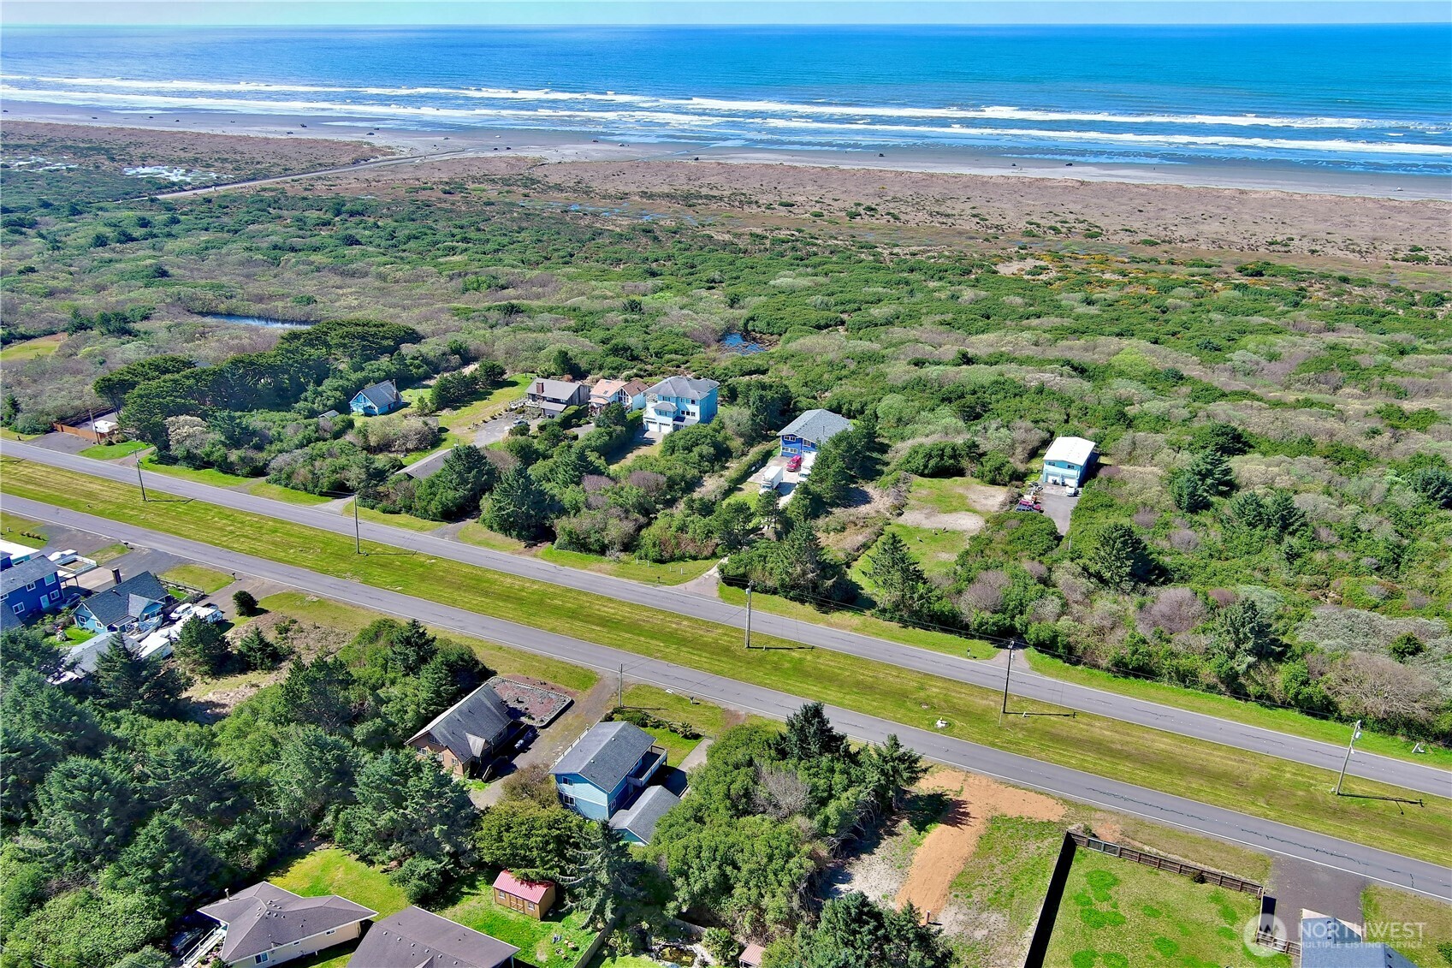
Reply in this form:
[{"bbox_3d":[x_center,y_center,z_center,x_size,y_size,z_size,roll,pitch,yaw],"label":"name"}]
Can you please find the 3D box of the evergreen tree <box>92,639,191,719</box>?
[{"bbox_3d":[-91.132,28.037,178.680,13.200,11.800,13.200,0,22,0],"label":"evergreen tree"}]

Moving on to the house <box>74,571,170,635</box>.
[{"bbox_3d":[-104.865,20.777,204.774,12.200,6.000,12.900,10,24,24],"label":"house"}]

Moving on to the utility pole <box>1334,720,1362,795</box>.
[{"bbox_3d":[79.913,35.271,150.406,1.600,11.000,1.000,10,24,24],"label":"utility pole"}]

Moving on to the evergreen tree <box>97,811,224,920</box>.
[{"bbox_3d":[-62.740,42.343,131.221,11.500,12.300,11.500,0,22,0],"label":"evergreen tree"}]

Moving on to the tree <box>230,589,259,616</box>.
[{"bbox_3d":[-81.523,20.007,198.135,4.300,4.300,4.300,0,22,0],"label":"tree"}]

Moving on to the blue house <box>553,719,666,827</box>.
[{"bbox_3d":[-15.349,37.287,154.061,10.000,6.500,13.100,10,24,23],"label":"blue house"}]

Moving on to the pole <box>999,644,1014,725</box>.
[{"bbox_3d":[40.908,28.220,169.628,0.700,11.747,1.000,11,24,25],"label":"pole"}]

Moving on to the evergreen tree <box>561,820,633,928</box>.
[{"bbox_3d":[-14.498,44.438,135.290,8.800,13.400,8.800,0,22,0],"label":"evergreen tree"}]

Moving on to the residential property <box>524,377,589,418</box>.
[{"bbox_3d":[-44.150,-22.454,303.040,13.600,7.000,12.200,11,24,26],"label":"residential property"}]

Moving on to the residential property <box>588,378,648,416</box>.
[{"bbox_3d":[-27.427,-23.164,302.726,13.000,7.000,10.500,10,24,23],"label":"residential property"}]

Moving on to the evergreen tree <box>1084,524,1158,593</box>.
[{"bbox_3d":[73.928,12.888,216.490,11.900,12.000,11.900,0,22,0],"label":"evergreen tree"}]

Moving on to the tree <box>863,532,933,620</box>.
[{"bbox_3d":[30.670,15.554,205.188,11.600,15.400,11.600,0,22,0],"label":"tree"}]

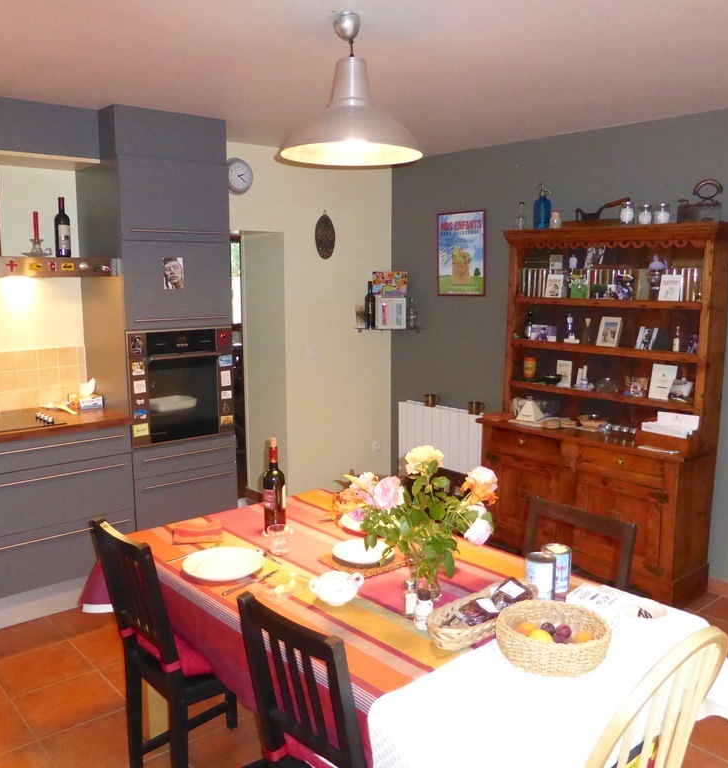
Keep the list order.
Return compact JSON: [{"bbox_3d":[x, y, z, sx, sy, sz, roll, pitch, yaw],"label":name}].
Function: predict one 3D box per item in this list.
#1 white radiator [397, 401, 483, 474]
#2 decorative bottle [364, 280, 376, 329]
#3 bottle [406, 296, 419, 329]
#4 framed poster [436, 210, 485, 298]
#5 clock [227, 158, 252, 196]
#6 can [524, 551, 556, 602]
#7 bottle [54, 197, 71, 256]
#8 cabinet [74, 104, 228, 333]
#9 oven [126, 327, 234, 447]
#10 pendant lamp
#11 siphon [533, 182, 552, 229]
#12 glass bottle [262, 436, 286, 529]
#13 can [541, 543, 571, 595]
[{"bbox_3d":[0.569,0.455,4.970,0.090,0.600,0.820,-8,11,-44],"label":"white radiator"},{"bbox_3d":[0.048,-0.559,5.270,0.073,0.346,0.073,-8,11,-41],"label":"decorative bottle"},{"bbox_3d":[0.344,-0.504,5.250,0.078,0.227,0.078,0,9,0],"label":"bottle"},{"bbox_3d":[0.650,-0.877,5.005,0.020,0.570,0.420,-8,11,-41],"label":"framed poster"},{"bbox_3d":[-0.761,-1.255,4.460,0.222,0.222,0.040,-7,11,-40],"label":"clock"},{"bbox_3d":[0.480,0.526,2.009,0.082,0.113,0.082,0,8,0],"label":"can"},{"bbox_3d":[-1.500,-0.778,3.664,0.076,0.297,0.076,-7,11,-40],"label":"bottle"},{"bbox_3d":[-1.138,-0.851,3.989,0.603,1.080,0.580,-7,11,-40],"label":"cabinet"},{"bbox_3d":[-1.120,-0.021,4.094,0.600,0.593,0.540,-7,11,-40],"label":"oven"},{"bbox_3d":[-0.038,-0.945,2.333,0.455,0.427,0.455,0,9,0],"label":"pendant lamp"},{"bbox_3d":[1.008,-0.996,4.149,0.104,0.272,0.120,-8,11,-44],"label":"siphon"},{"bbox_3d":[-0.318,0.354,2.617,0.079,0.340,0.079,0,9,0],"label":"glass bottle"},{"bbox_3d":[0.539,0.517,2.074,0.082,0.113,0.082,0,8,0],"label":"can"}]

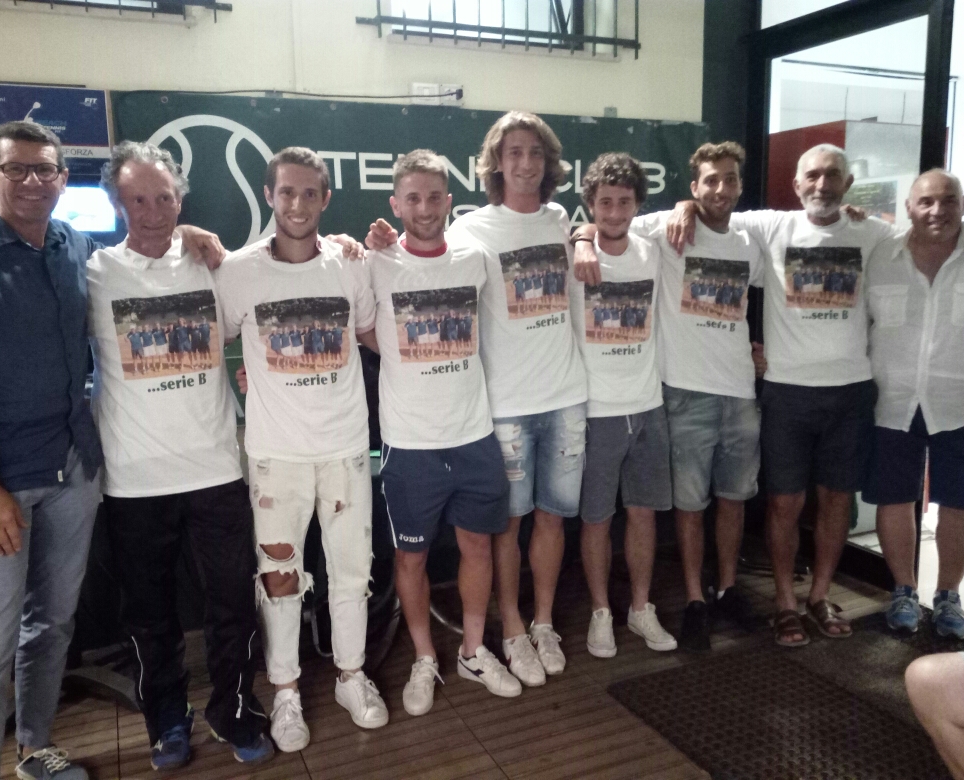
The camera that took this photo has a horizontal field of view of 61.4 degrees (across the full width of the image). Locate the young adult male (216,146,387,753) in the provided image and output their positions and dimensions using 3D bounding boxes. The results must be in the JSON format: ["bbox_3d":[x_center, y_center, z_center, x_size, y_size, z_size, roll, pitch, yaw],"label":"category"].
[{"bbox_3d":[-0.503,0.181,2.407,0.680,1.740,0.460,-4,10,-18],"label":"young adult male"}]

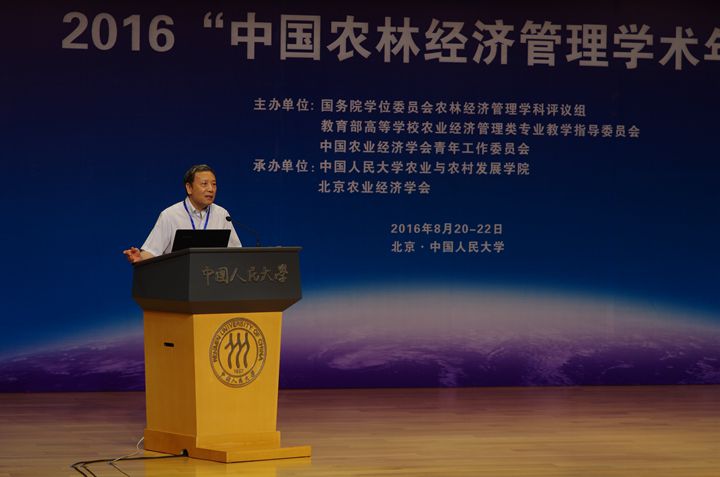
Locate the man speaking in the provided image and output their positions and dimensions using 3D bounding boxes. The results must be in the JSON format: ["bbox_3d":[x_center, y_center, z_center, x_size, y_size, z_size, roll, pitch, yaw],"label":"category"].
[{"bbox_3d":[-1.065,0.383,13.237,0.680,1.620,0.530,0,1,-31],"label":"man speaking"}]

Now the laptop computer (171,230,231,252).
[{"bbox_3d":[-0.944,0.065,12.966,0.350,0.225,0.310,0,1,-33],"label":"laptop computer"}]

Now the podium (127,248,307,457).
[{"bbox_3d":[-0.737,0.625,12.802,0.764,1.150,0.814,0,1,-38],"label":"podium"}]

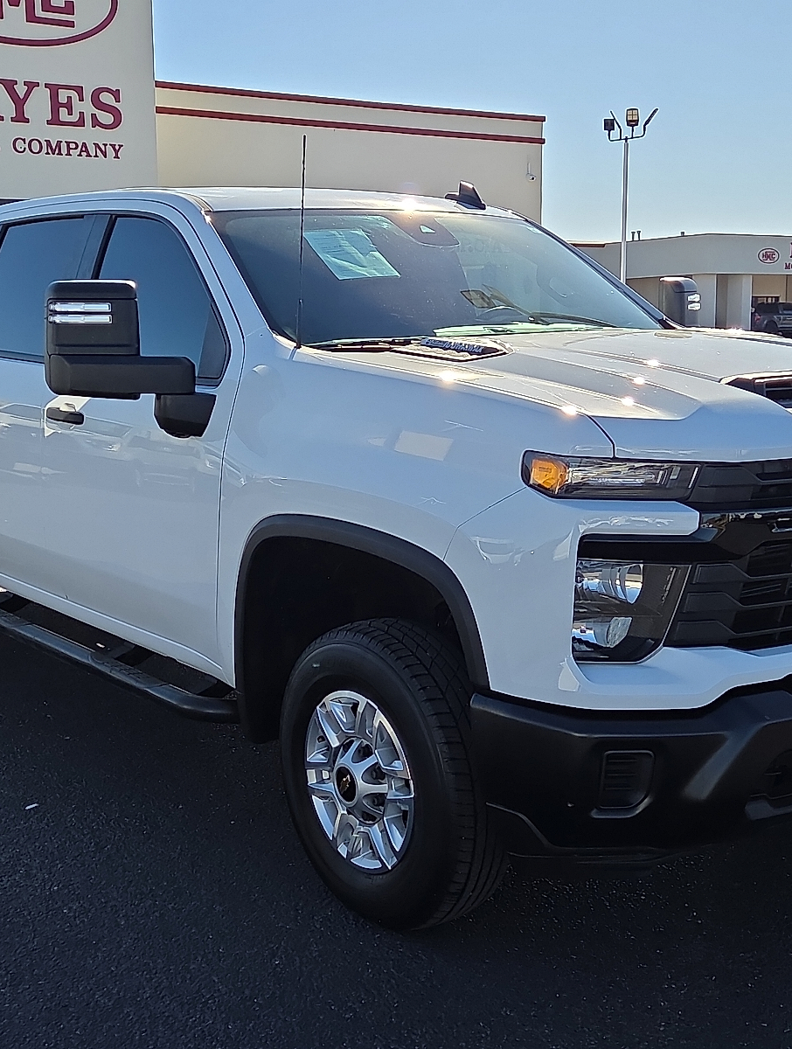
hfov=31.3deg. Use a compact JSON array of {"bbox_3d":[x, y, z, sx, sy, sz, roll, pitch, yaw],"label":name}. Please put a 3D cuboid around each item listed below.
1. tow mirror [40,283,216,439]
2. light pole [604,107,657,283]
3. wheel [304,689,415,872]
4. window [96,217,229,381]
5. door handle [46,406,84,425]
[{"bbox_3d":[-0.790,-0.467,4.038,0.465,0.440,0.260,-8,13,-38],"label":"tow mirror"},{"bbox_3d":[6.635,-8.258,40.543,1.500,7.210,1.200,2,9,14],"label":"light pole"},{"bbox_3d":[-0.029,0.653,3.714,0.200,0.470,0.470,-8,11,-38],"label":"wheel"},{"bbox_3d":[-0.731,-0.703,4.356,0.070,0.510,0.970,11,1,-40],"label":"window"},{"bbox_3d":[-1.105,-0.357,4.704,0.060,0.065,0.260,-8,13,-38],"label":"door handle"}]

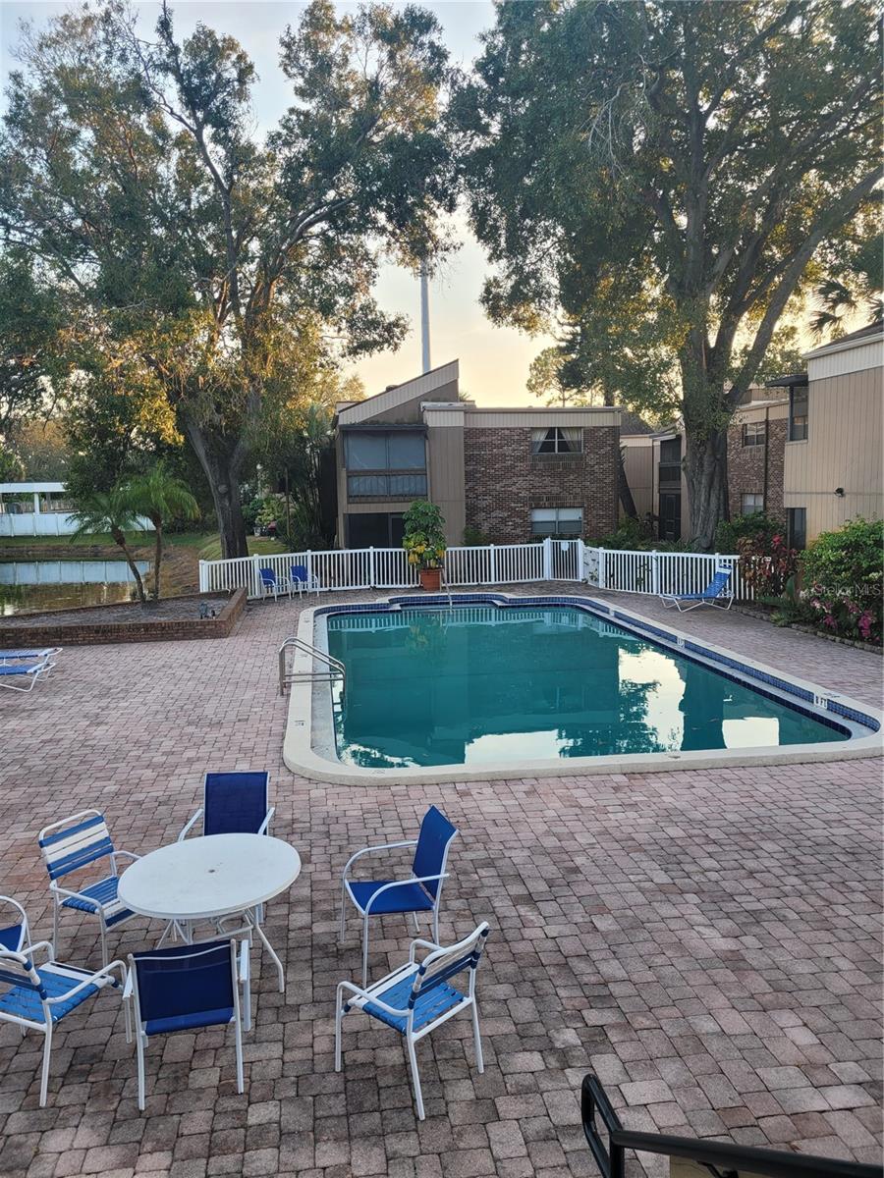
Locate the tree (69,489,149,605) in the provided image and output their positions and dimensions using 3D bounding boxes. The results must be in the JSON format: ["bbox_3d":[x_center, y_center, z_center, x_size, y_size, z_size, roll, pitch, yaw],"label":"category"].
[{"bbox_3d":[-7.827,-0.994,20.840,1.850,2.750,1.850,-4,7,-20],"label":"tree"}]

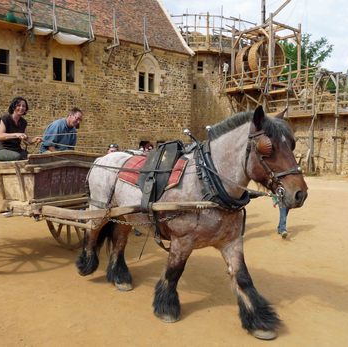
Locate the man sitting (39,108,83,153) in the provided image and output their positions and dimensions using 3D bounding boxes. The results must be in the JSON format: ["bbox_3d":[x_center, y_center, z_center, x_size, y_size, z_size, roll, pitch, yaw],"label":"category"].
[{"bbox_3d":[-1.658,-0.421,5.250,0.780,1.100,0.540,3,5,42],"label":"man sitting"}]

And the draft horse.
[{"bbox_3d":[-0.049,0.377,3.595,2.600,1.940,0.750,3,5,42],"label":"draft horse"}]

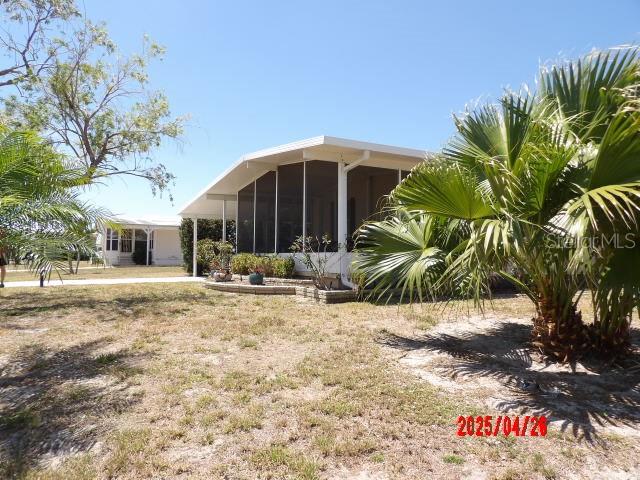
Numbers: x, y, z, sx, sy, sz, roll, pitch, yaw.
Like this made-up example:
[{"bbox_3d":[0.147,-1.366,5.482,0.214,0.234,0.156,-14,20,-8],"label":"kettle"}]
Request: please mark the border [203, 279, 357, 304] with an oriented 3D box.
[{"bbox_3d":[-1.030,1.150,10.250,4.300,0.280,1.200,-1,-2,38],"label":"border"}]

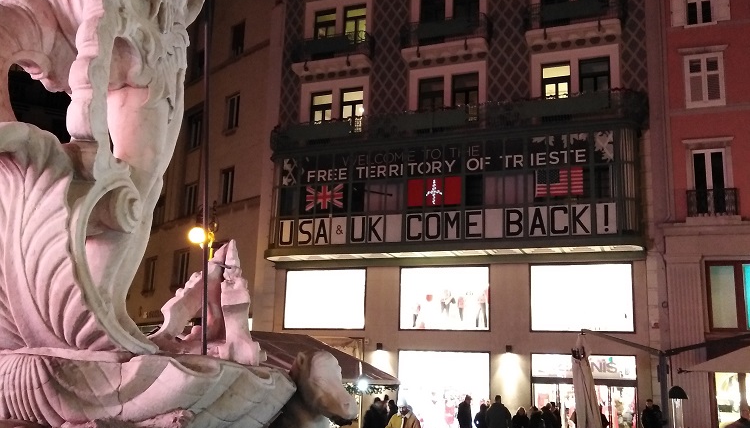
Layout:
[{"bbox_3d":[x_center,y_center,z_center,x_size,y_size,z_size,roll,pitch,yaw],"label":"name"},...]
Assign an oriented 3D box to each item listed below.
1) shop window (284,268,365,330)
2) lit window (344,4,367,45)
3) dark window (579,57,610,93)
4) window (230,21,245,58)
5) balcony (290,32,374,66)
[{"bbox_3d":[-1.862,3.193,27.190,3.343,2.261,0.200,-3,-13,21],"label":"shop window"},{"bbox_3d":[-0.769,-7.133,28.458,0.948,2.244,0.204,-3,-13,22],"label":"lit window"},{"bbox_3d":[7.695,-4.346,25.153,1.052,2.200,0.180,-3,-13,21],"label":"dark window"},{"bbox_3d":[-6.056,-7.750,32.334,0.200,1.610,1.134,12,-16,-40],"label":"window"},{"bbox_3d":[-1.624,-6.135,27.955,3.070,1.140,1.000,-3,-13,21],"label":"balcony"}]

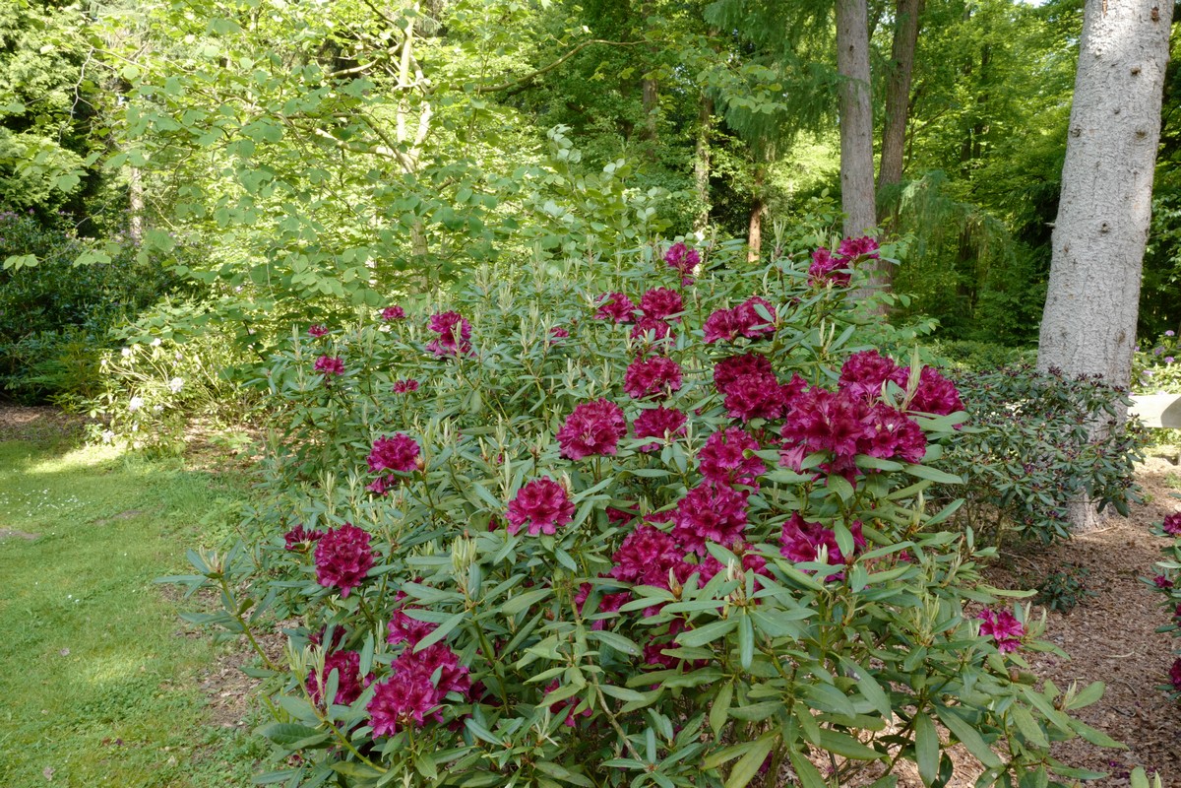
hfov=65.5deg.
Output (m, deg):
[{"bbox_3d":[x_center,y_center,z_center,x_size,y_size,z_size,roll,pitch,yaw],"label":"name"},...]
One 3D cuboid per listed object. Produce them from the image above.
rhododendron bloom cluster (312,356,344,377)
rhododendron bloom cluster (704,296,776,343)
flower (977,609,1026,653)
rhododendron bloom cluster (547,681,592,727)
[{"bbox_3d":[-0.996,-0.107,3.500,0.120,0.085,0.115,-3,9,-16],"label":"rhododendron bloom cluster"},{"bbox_3d":[0.390,-0.194,2.400,0.190,0.120,0.150,1,9,9],"label":"rhododendron bloom cluster"},{"bbox_3d":[0.939,0.543,2.100,0.113,0.101,0.105,3,7,25],"label":"flower"},{"bbox_3d":[-0.042,0.640,1.900,0.100,0.095,0.110,0,9,-1],"label":"rhododendron bloom cluster"}]

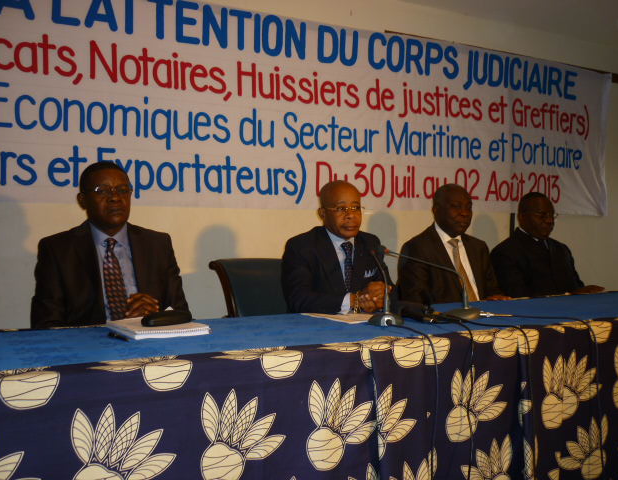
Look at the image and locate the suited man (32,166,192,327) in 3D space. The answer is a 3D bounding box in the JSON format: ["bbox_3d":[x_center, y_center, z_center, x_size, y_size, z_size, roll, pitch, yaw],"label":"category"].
[{"bbox_3d":[-0.630,0.376,2.045,0.580,1.310,0.800,0,0,-25],"label":"suited man"}]

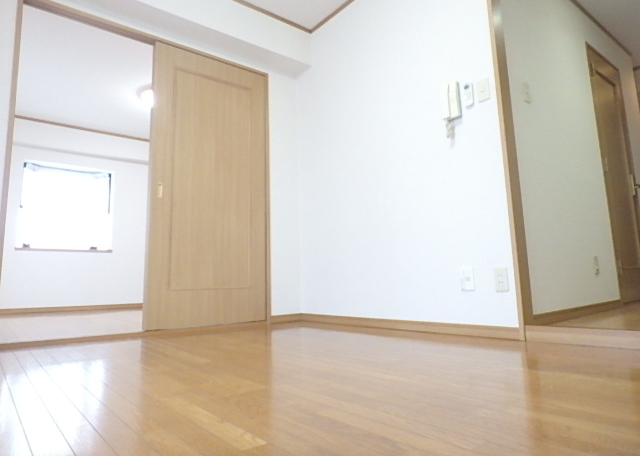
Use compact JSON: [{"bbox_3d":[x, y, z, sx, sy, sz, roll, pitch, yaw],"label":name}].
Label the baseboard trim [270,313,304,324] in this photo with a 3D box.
[{"bbox_3d":[-0.262,0.719,3.390,0.300,0.060,0.015,5,-10,-39],"label":"baseboard trim"}]

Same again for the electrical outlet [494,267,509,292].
[{"bbox_3d":[0.922,0.265,2.163,0.012,0.120,0.070,5,-10,-39],"label":"electrical outlet"}]

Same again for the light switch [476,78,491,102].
[{"bbox_3d":[0.888,-0.746,2.308,0.012,0.120,0.072,5,-10,-39],"label":"light switch"}]

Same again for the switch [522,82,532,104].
[{"bbox_3d":[1.191,-0.774,2.436,0.072,0.120,0.012,5,-10,-39],"label":"switch"}]

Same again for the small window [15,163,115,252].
[{"bbox_3d":[-3.251,-0.243,5.503,1.059,1.103,0.120,5,-10,-39],"label":"small window"}]

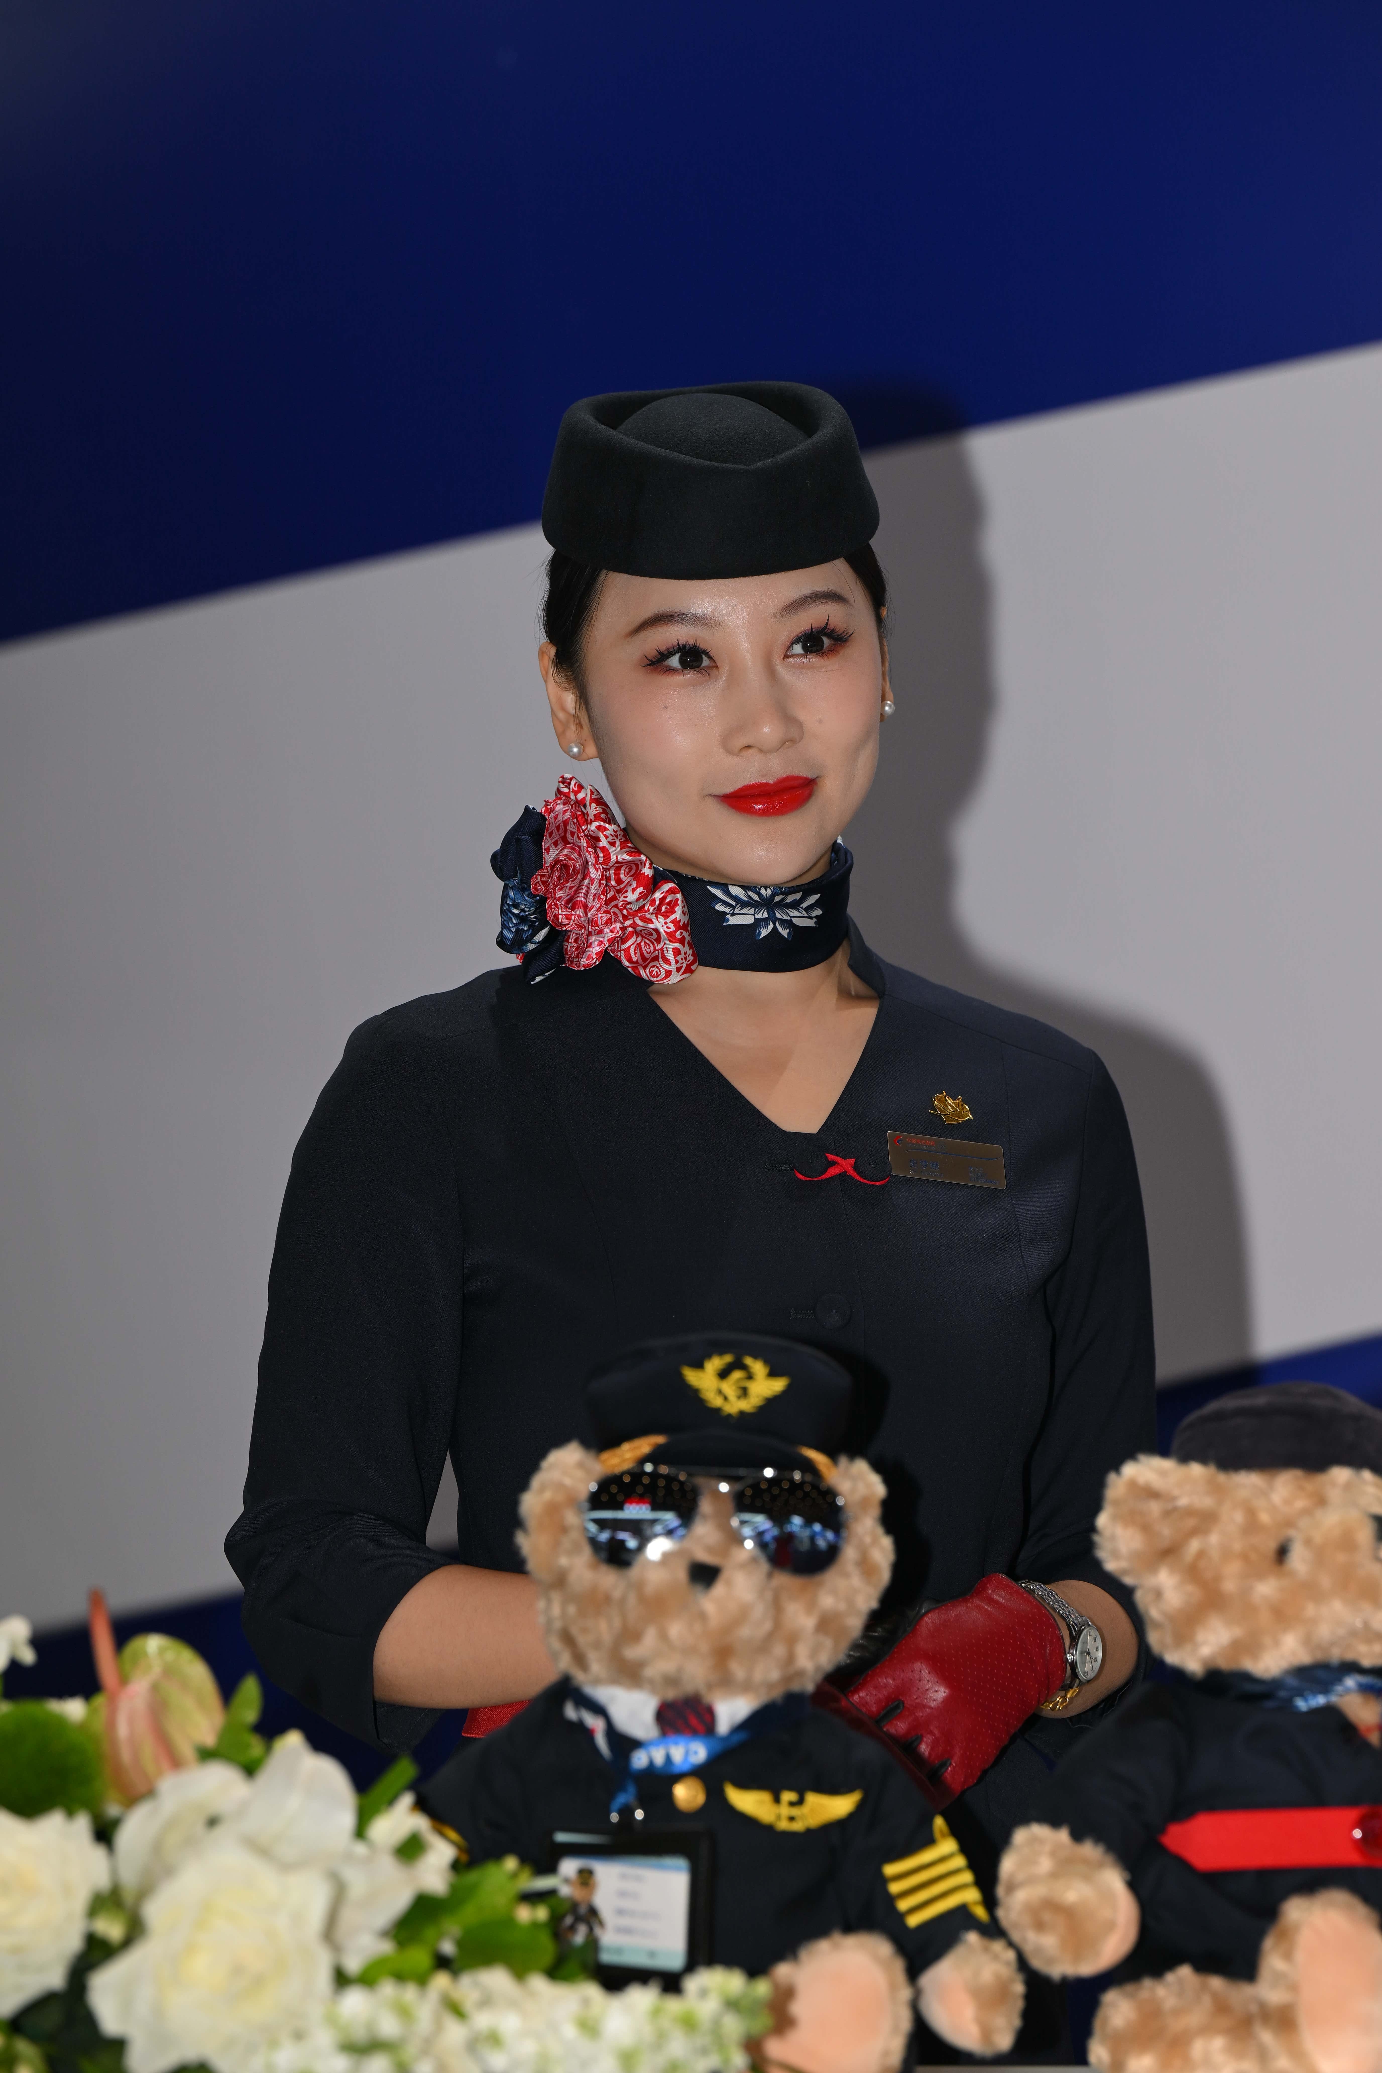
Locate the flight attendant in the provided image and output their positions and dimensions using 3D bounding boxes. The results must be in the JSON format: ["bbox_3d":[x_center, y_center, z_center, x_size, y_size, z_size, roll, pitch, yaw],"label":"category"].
[{"bbox_3d":[0.010,0.560,4.380,0.460,1.740,0.350,-1,3,-24],"label":"flight attendant"}]

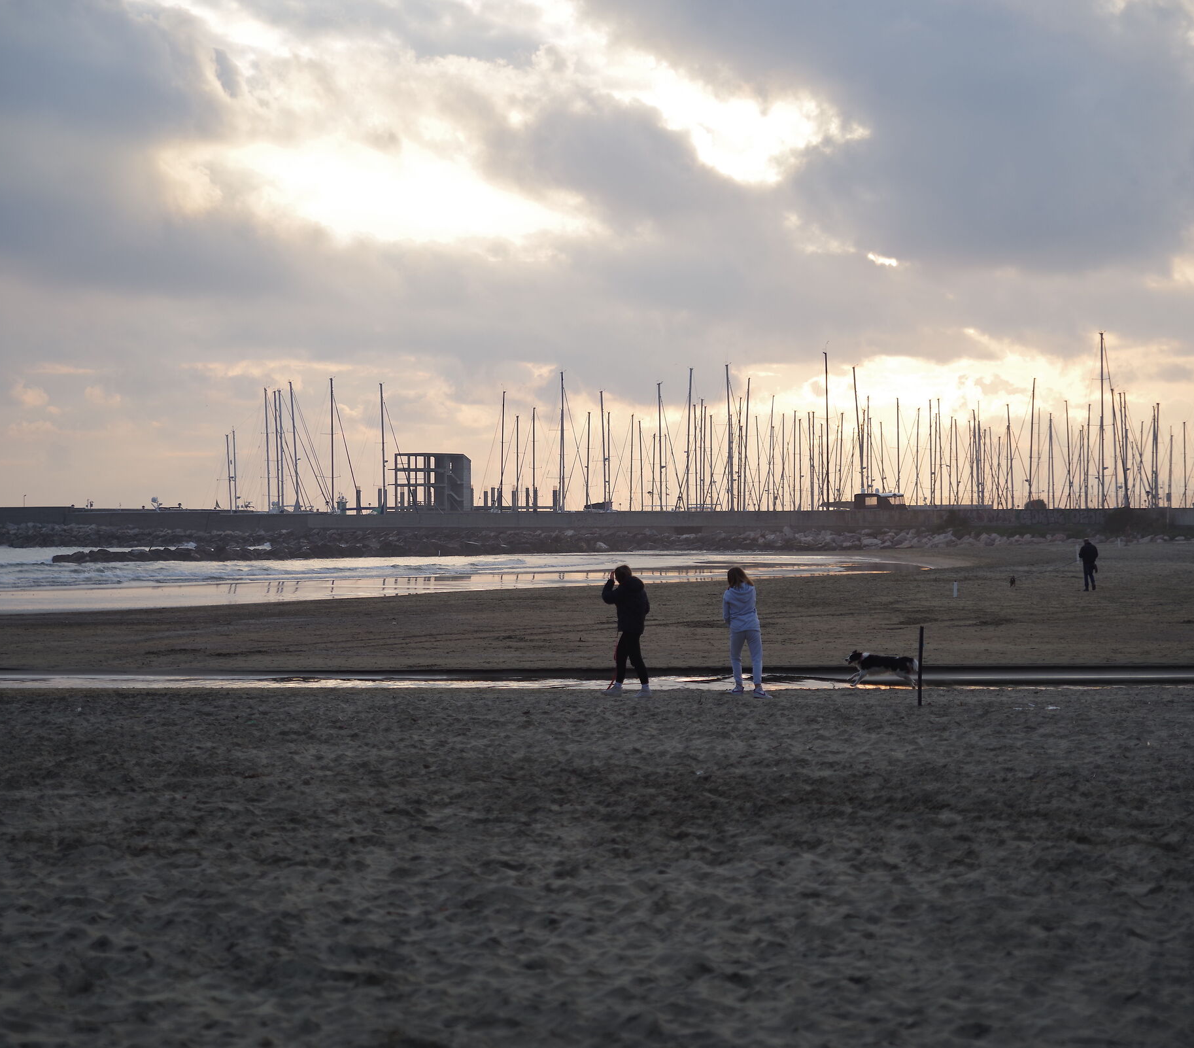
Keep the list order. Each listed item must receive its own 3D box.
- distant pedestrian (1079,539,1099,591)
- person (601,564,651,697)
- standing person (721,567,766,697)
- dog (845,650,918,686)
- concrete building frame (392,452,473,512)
[{"bbox_3d":[16.450,1.373,102.000,0.600,1.760,0.450,0,0,-14],"label":"distant pedestrian"},{"bbox_3d":[0.368,1.366,39.000,0.580,1.670,0.550,0,0,34],"label":"person"},{"bbox_3d":[1.861,1.372,38.600,0.540,1.650,0.450,0,0,-13],"label":"standing person"},{"bbox_3d":[3.797,1.933,40.600,0.990,0.510,0.280,0,0,3],"label":"dog"},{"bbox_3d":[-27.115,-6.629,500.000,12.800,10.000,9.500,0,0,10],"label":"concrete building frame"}]

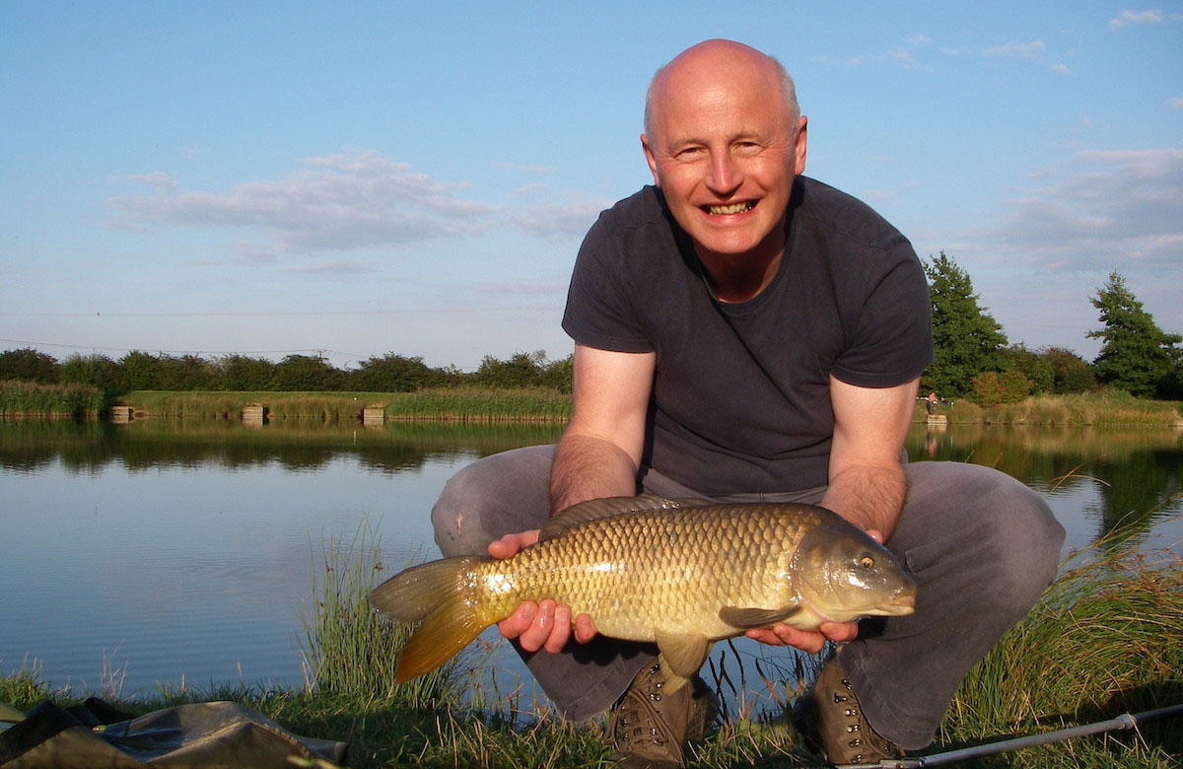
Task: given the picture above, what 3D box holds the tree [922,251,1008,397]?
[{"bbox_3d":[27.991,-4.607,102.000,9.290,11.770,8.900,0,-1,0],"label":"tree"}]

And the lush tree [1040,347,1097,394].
[{"bbox_3d":[39.640,-1.025,108.000,5.250,4.180,4.920,0,-1,0],"label":"lush tree"}]

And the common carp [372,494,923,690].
[{"bbox_3d":[0.050,0.199,1.250,0.525,0.185,0.110,0,-1,0],"label":"common carp"}]

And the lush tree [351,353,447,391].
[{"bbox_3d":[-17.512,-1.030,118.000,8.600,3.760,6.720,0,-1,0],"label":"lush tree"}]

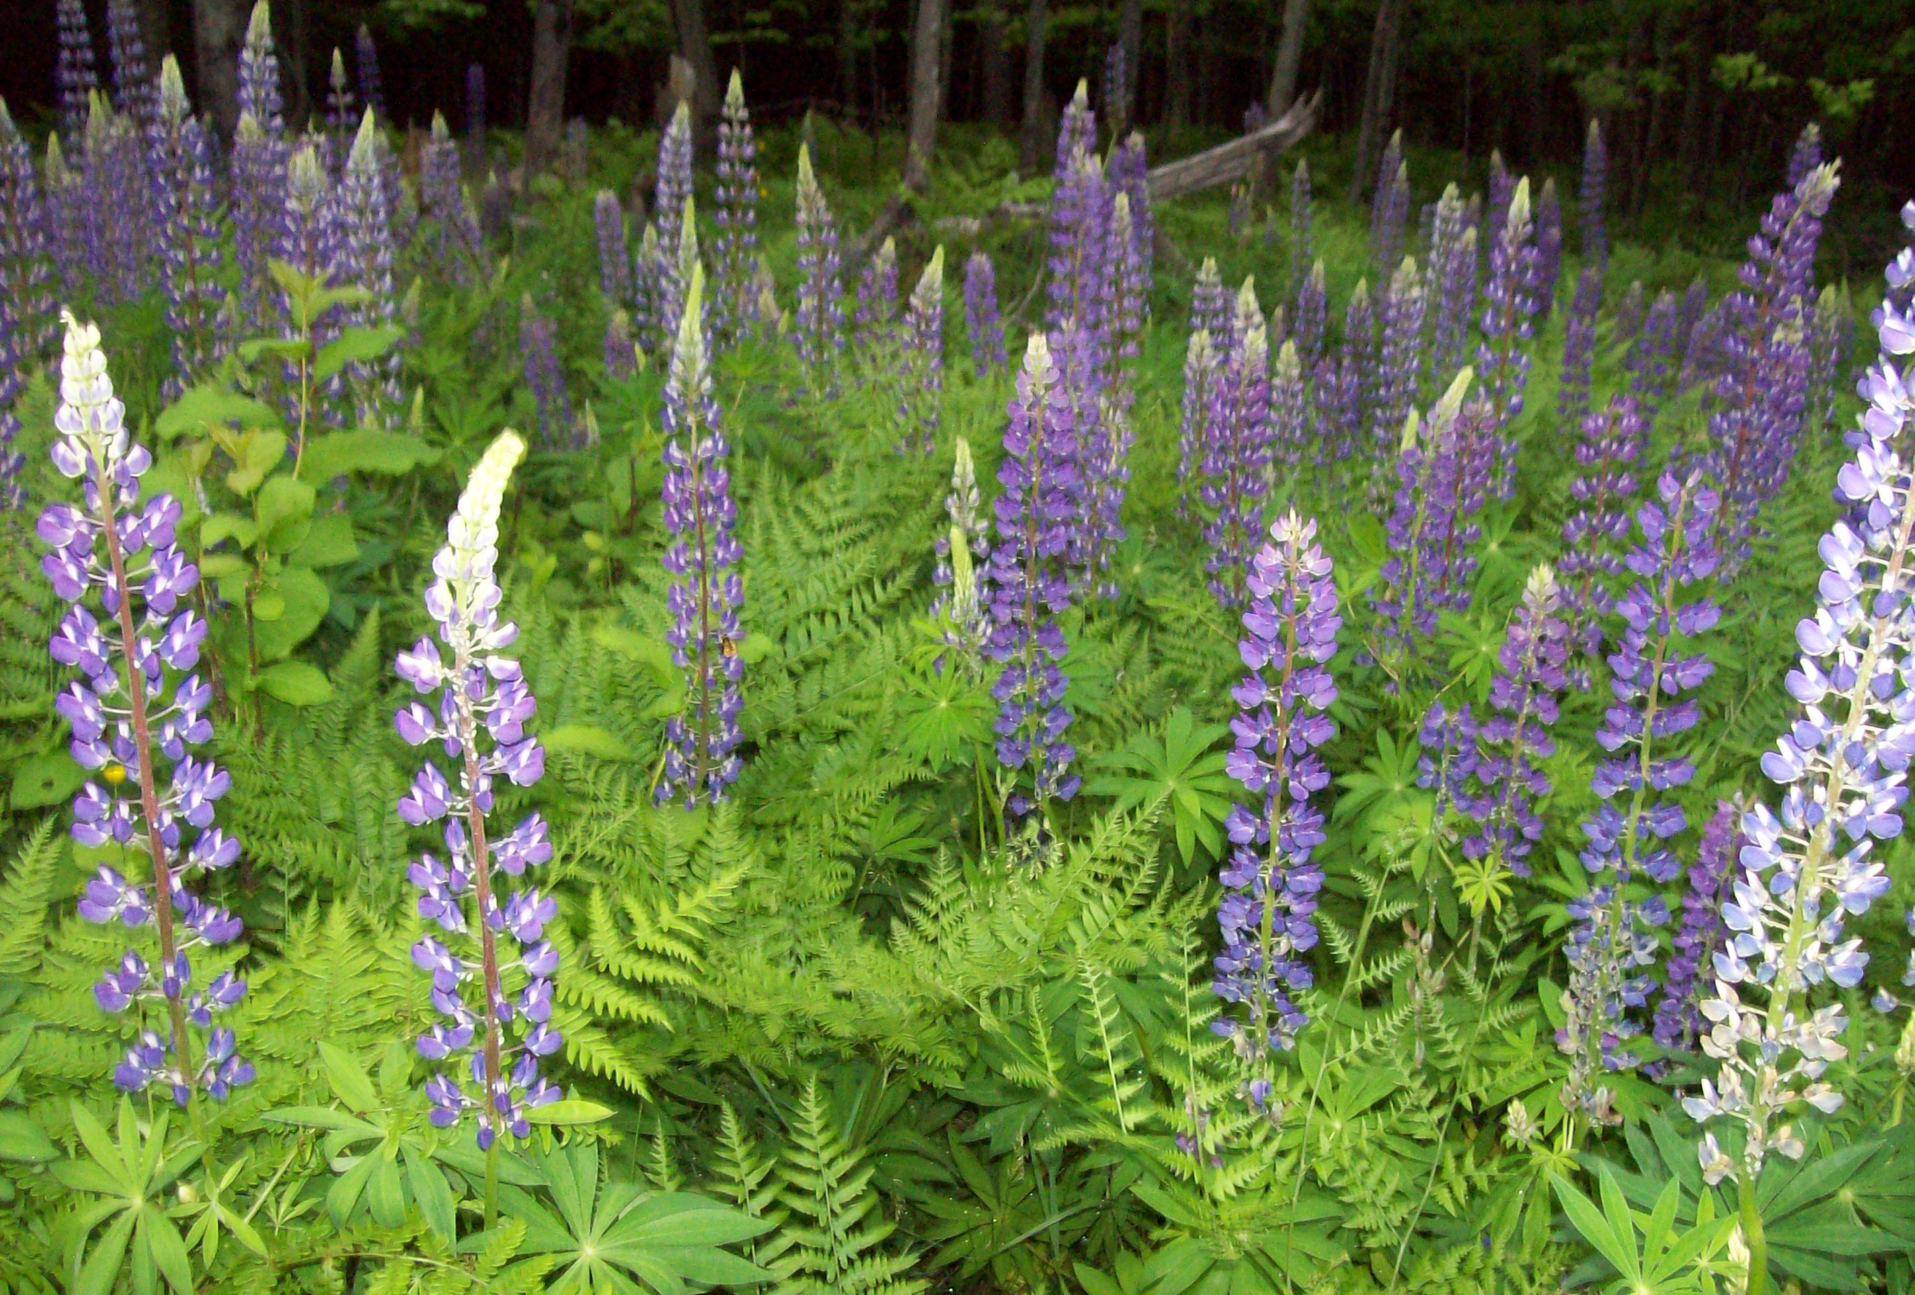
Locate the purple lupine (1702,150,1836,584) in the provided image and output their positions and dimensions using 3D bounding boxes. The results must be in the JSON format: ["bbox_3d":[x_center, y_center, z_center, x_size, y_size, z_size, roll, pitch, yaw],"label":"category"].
[{"bbox_3d":[0.707,-0.235,1.720,0.067,0.363,0.067,15,22,20],"label":"purple lupine"}]

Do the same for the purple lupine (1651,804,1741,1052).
[{"bbox_3d":[0.619,0.233,1.650,0.058,0.230,0.058,8,18,21],"label":"purple lupine"}]

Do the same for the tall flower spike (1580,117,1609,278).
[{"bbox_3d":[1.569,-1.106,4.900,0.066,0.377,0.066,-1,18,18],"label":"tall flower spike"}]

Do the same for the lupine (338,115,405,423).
[{"bbox_3d":[-0.677,-0.433,2.300,0.064,0.360,0.064,-1,18,-16],"label":"lupine"}]

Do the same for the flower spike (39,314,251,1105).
[{"bbox_3d":[-0.345,0.037,0.830,0.065,0.351,0.065,-8,20,-23],"label":"flower spike"}]

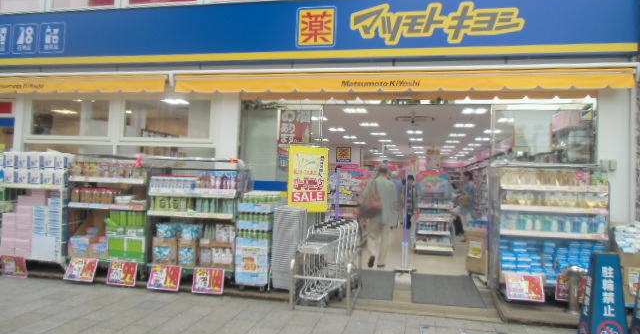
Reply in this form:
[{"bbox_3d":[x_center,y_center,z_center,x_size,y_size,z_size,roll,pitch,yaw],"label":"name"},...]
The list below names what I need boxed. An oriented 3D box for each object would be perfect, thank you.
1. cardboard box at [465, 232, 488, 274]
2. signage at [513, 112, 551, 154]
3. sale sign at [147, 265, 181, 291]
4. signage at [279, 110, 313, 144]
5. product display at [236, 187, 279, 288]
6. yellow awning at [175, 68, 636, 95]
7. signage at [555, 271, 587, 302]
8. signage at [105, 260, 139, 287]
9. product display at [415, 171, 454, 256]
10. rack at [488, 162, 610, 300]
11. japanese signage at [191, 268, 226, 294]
[{"bbox_3d":[2.412,1.283,6.730,0.330,0.627,0.340,2,-2,30],"label":"cardboard box"},{"bbox_3d":[2.852,-0.477,5.952,0.464,0.525,0.015,2,-1,13],"label":"signage"},{"bbox_3d":[-1.998,1.433,5.730,0.425,0.293,0.015,2,-17,13],"label":"sale sign"},{"bbox_3d":[-0.355,-0.602,6.758,0.497,0.518,0.020,2,-1,13],"label":"signage"},{"bbox_3d":[-0.790,0.925,5.723,0.432,1.260,0.420,2,-1,13],"label":"product display"},{"bbox_3d":[0.817,-1.181,6.160,6.213,0.296,0.250,2,-1,13],"label":"yellow awning"},{"bbox_3d":[2.959,1.408,5.128,0.400,0.297,0.020,2,-15,13],"label":"signage"},{"bbox_3d":[-2.563,1.388,5.791,0.420,0.300,0.020,2,-14,15],"label":"signage"},{"bbox_3d":[2.230,0.877,8.606,0.720,1.580,0.500,2,-1,13],"label":"product display"},{"bbox_3d":[2.816,0.820,5.509,1.199,1.660,0.580,2,-1,13],"label":"rack"},{"bbox_3d":[-1.406,1.427,5.558,0.420,0.300,0.020,2,-15,15],"label":"japanese signage"}]

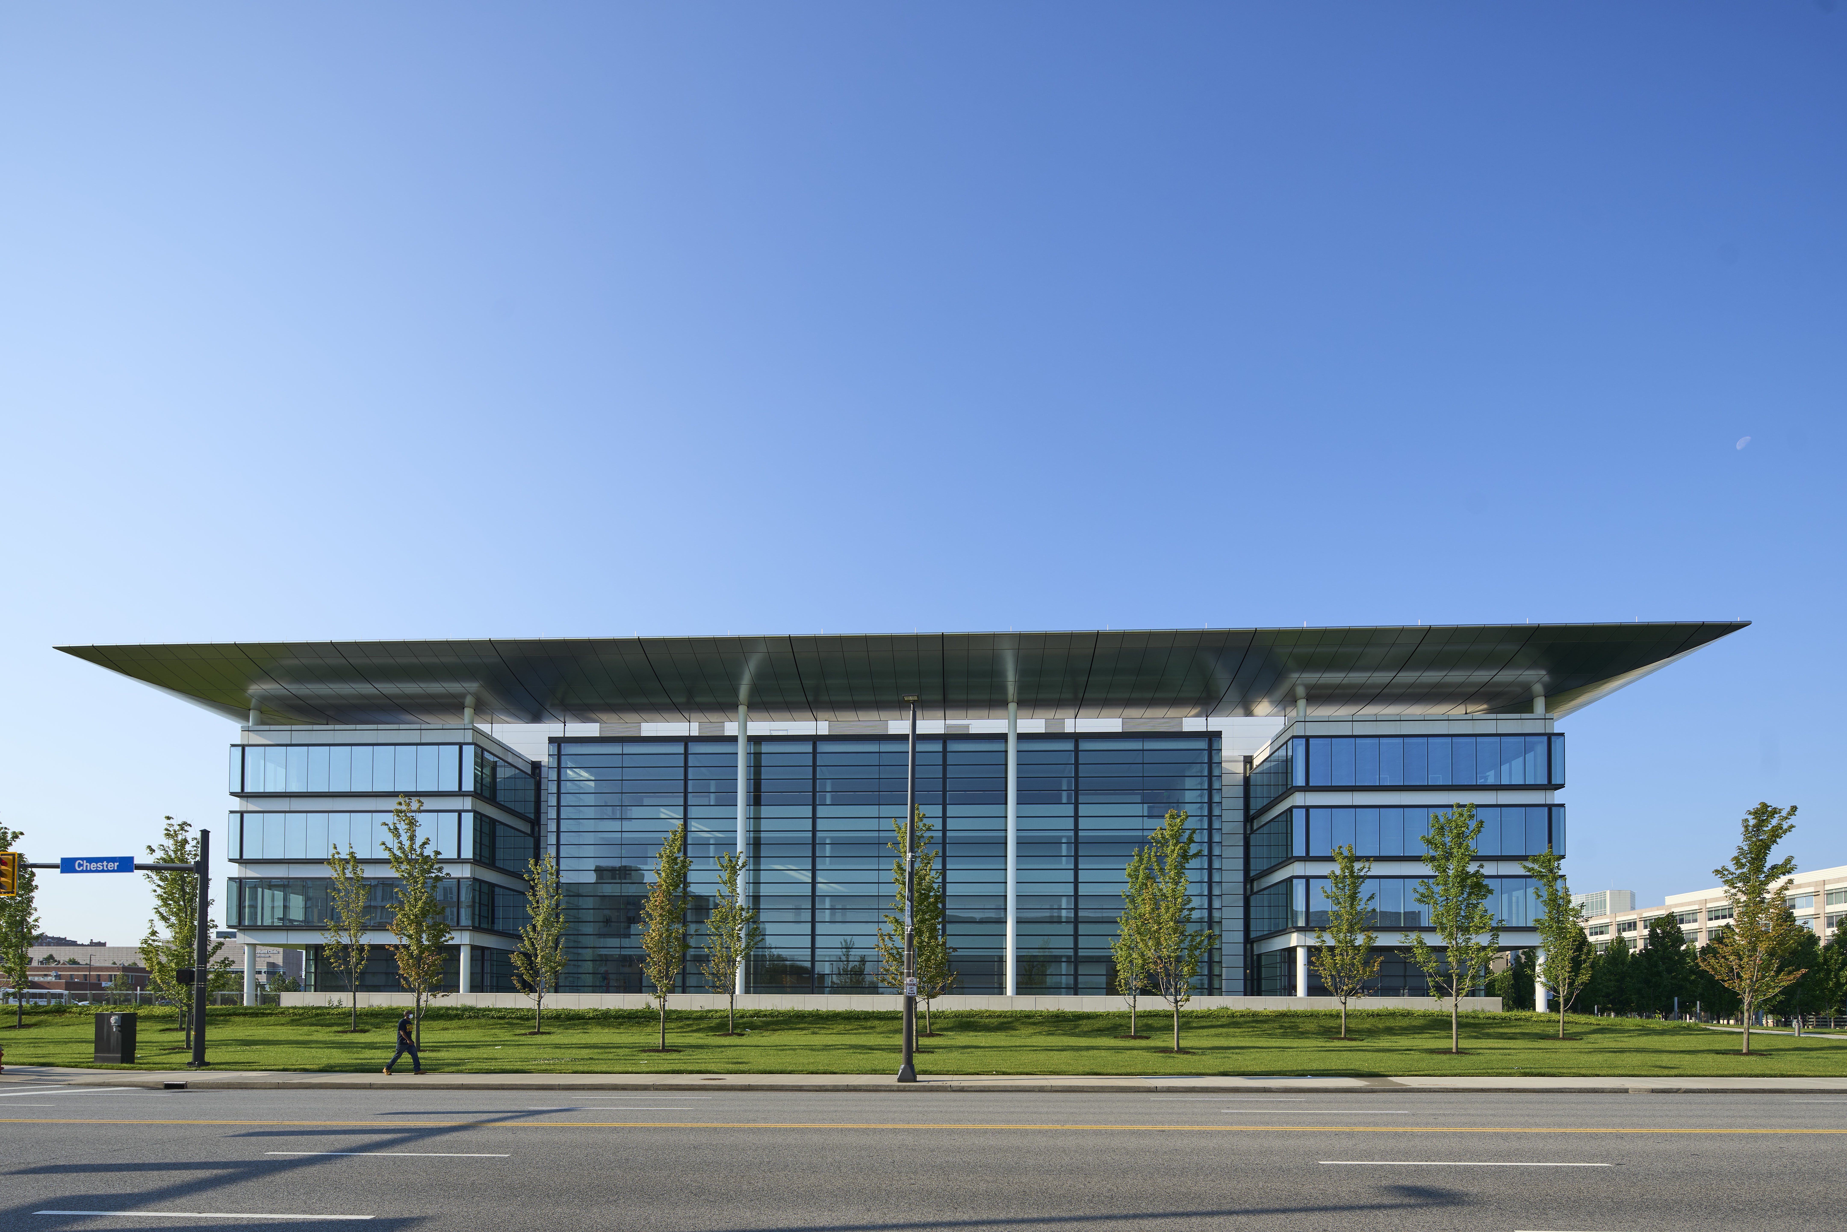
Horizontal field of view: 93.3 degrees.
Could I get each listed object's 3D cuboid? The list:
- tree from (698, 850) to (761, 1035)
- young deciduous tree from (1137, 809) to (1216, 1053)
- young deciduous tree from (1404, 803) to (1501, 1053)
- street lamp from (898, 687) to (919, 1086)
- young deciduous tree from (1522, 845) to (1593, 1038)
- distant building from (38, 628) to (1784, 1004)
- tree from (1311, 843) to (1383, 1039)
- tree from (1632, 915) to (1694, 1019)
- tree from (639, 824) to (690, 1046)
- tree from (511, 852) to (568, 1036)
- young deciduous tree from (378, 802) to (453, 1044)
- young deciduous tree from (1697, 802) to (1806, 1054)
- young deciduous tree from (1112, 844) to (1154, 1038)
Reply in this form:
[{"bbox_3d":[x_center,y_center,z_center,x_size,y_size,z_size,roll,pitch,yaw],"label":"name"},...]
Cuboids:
[{"bbox_3d":[-8.914,15.068,40.200,2.900,8.580,2.800,0,-1,3],"label":"tree"},{"bbox_3d":[8.812,10.943,30.300,2.750,8.450,2.600,0,-1,3],"label":"young deciduous tree"},{"bbox_3d":[17.790,10.470,29.300,3.180,8.440,3.090,0,0,-4],"label":"young deciduous tree"},{"bbox_3d":[-0.371,6.991,22.300,0.530,9.940,0.700,0,-1,3],"label":"street lamp"},{"bbox_3d":[27.315,14.015,37.600,3.000,8.370,2.900,0,-1,3],"label":"young deciduous tree"},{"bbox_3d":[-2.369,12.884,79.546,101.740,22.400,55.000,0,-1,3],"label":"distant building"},{"bbox_3d":[18.650,14.300,38.400,3.110,8.640,3.020,0,0,-4],"label":"tree"},{"bbox_3d":[66.200,31.310,78.000,5.440,9.420,5.270,0,0,-4],"label":"tree"},{"bbox_3d":[-9.245,11.512,31.300,2.000,8.210,2.100,0,-1,3],"label":"tree"},{"bbox_3d":[-17.870,15.250,40.600,2.570,8.600,2.490,0,0,-4],"label":"tree"},{"bbox_3d":[-18.690,11.290,32.100,2.550,9.400,2.470,0,0,-4],"label":"young deciduous tree"},{"bbox_3d":[27.230,10.260,28.700,3.540,8.270,3.430,0,0,-4],"label":"young deciduous tree"},{"bbox_3d":[9.438,14.595,39.200,2.200,8.690,2.300,0,-1,3],"label":"young deciduous tree"}]

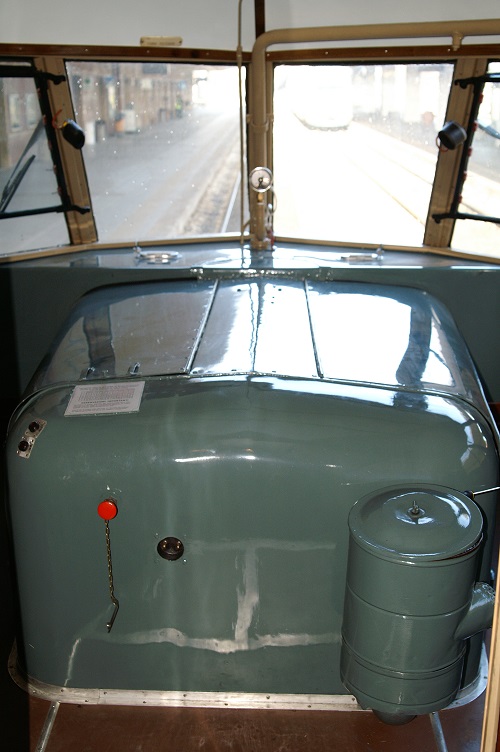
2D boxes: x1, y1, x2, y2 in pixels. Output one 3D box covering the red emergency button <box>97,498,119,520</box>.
[{"bbox_3d":[-0.325,0.302,2.018,0.045,0.045,0.042,0,20,1],"label":"red emergency button"}]

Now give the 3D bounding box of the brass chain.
[{"bbox_3d":[-0.329,0.475,2.083,0.032,0.313,0.018,0,20,1],"label":"brass chain"}]

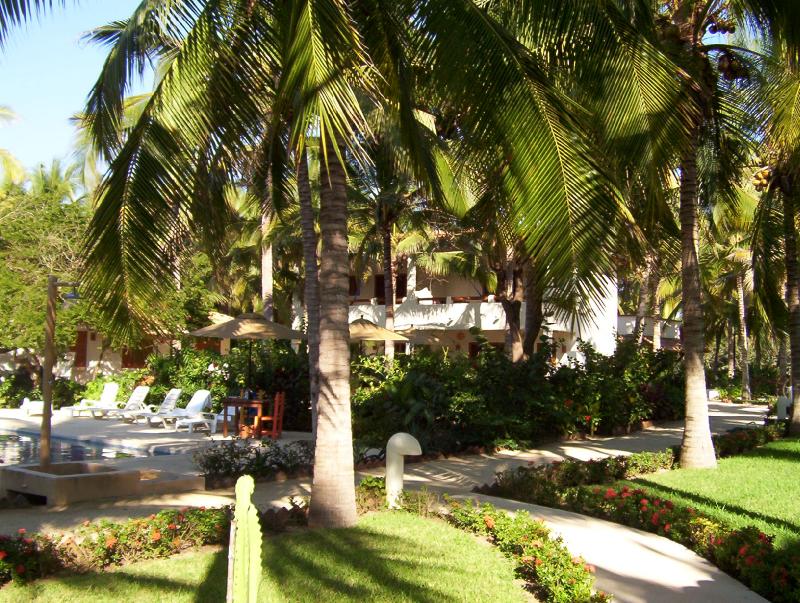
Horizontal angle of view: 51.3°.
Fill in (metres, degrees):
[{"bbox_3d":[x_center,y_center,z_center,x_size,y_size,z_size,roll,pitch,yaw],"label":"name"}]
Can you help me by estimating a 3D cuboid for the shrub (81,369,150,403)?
[{"bbox_3d":[-8.533,2.644,24.880,2.050,1.200,1.500,1,-4,-17],"label":"shrub"}]

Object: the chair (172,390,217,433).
[{"bbox_3d":[-4.188,2.391,18.154,0.660,0.820,1.420,-4,-5,43],"label":"chair"}]

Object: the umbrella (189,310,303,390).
[{"bbox_3d":[-3.050,1.474,16.789,2.380,2.470,2.380,-1,-4,10],"label":"umbrella"}]

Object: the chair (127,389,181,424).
[{"bbox_3d":[-6.058,2.539,20.561,0.660,0.840,1.470,-4,-5,43],"label":"chair"}]

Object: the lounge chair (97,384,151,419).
[{"bbox_3d":[-7.250,2.629,21.917,0.660,0.840,1.470,-4,-5,43],"label":"lounge chair"}]

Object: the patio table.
[{"bbox_3d":[-3.080,2.327,16.653,0.760,0.750,0.760,-1,-4,10],"label":"patio table"}]

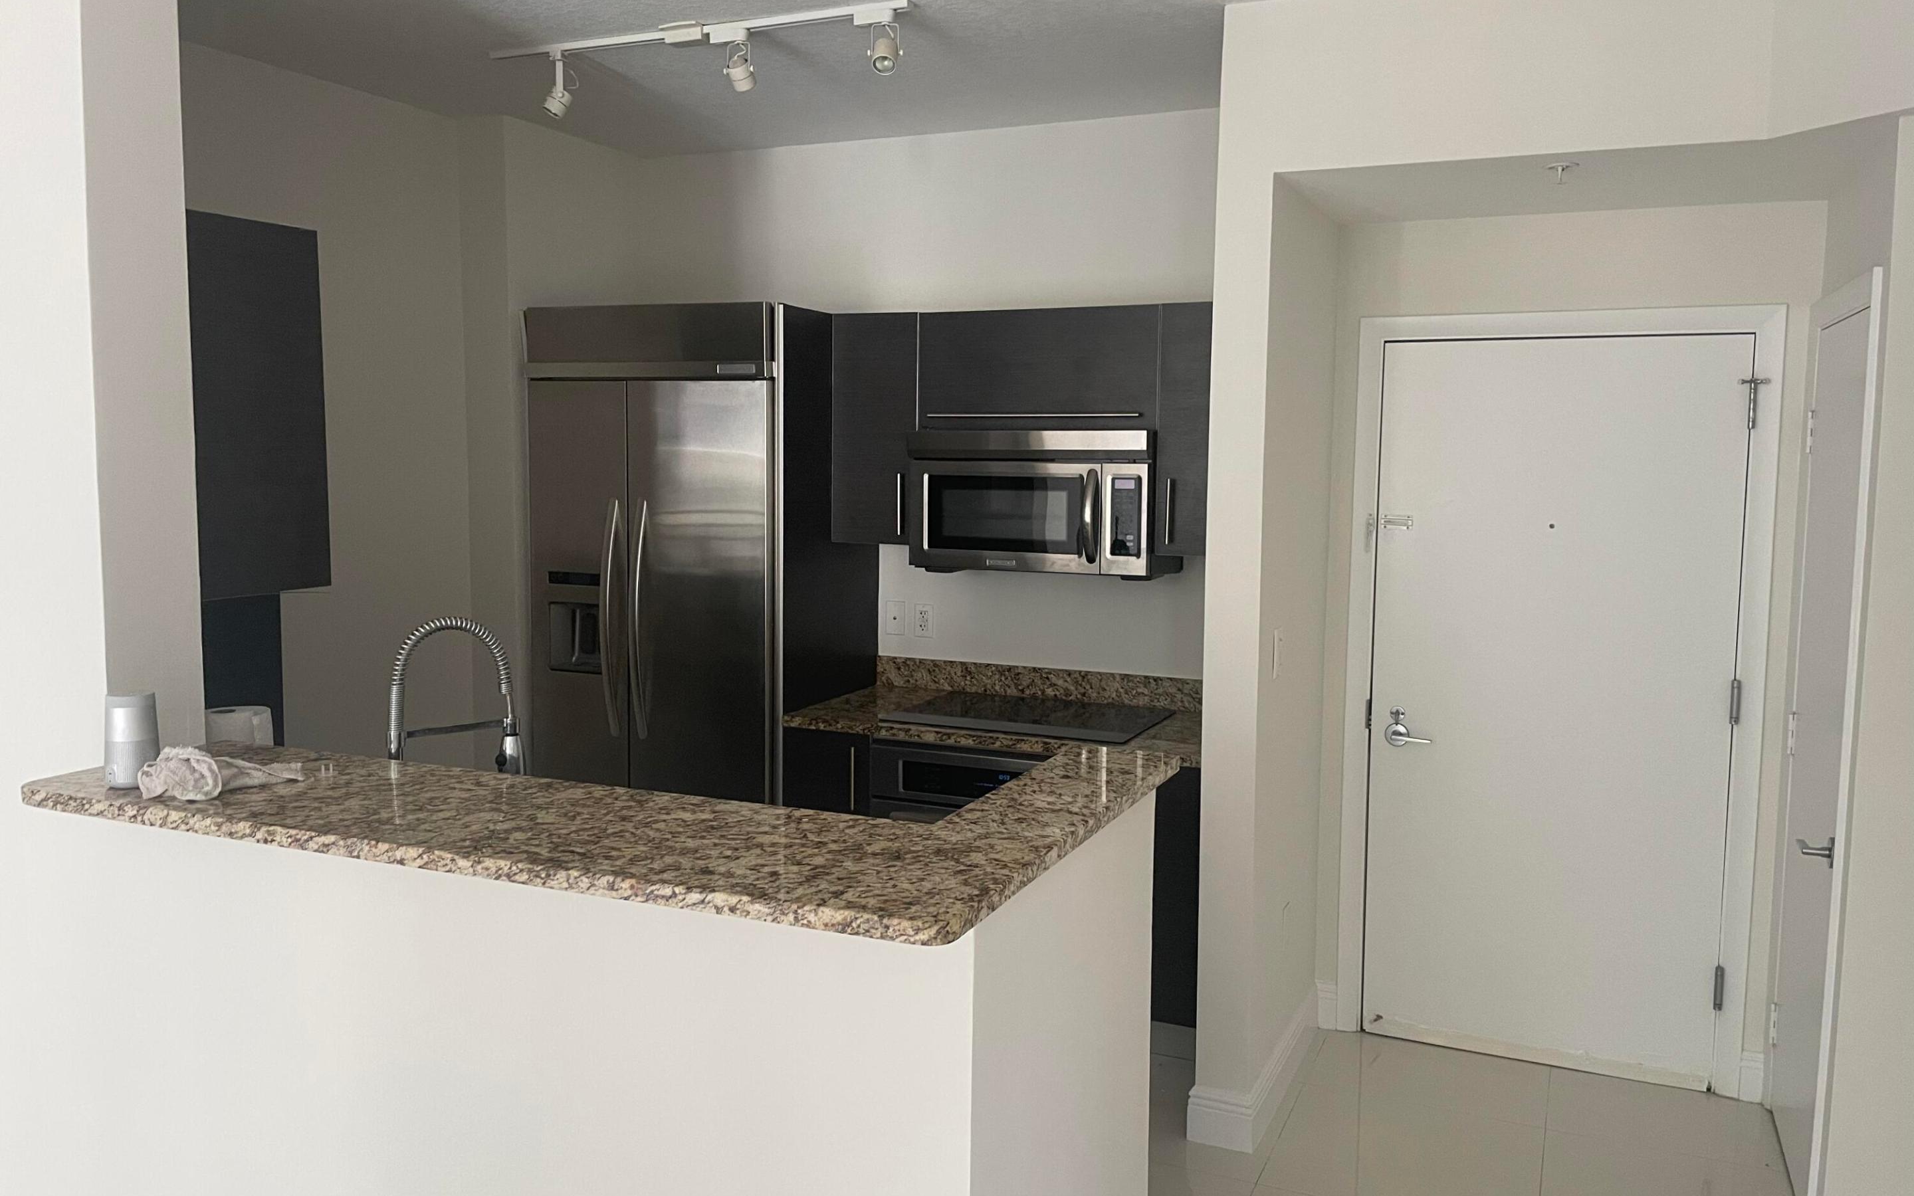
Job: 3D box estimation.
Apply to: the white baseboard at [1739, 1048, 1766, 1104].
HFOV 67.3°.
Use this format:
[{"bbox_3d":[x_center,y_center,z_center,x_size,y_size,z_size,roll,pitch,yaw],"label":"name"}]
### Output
[{"bbox_3d":[2.115,1.276,3.818,0.060,0.133,0.015,3,5,24],"label":"white baseboard"}]

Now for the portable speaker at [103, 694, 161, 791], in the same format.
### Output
[{"bbox_3d":[-1.419,0.246,2.466,0.083,0.152,0.083,-2,6,-30],"label":"portable speaker"}]

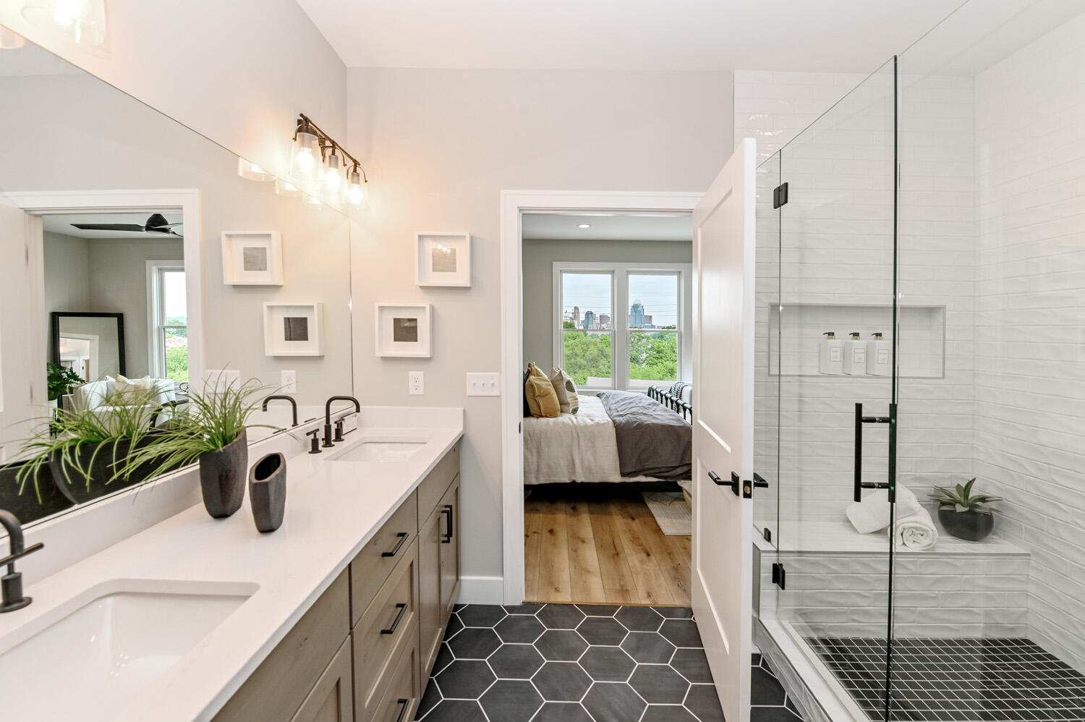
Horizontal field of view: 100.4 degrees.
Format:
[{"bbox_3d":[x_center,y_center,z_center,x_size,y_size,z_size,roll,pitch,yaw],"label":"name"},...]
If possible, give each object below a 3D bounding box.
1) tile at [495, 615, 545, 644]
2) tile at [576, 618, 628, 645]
[{"bbox_3d":[-0.103,1.276,2.147,0.252,0.012,0.218,0,2,2],"label":"tile"},{"bbox_3d":[0.277,1.264,2.106,0.250,0.010,0.217,0,1,1],"label":"tile"}]

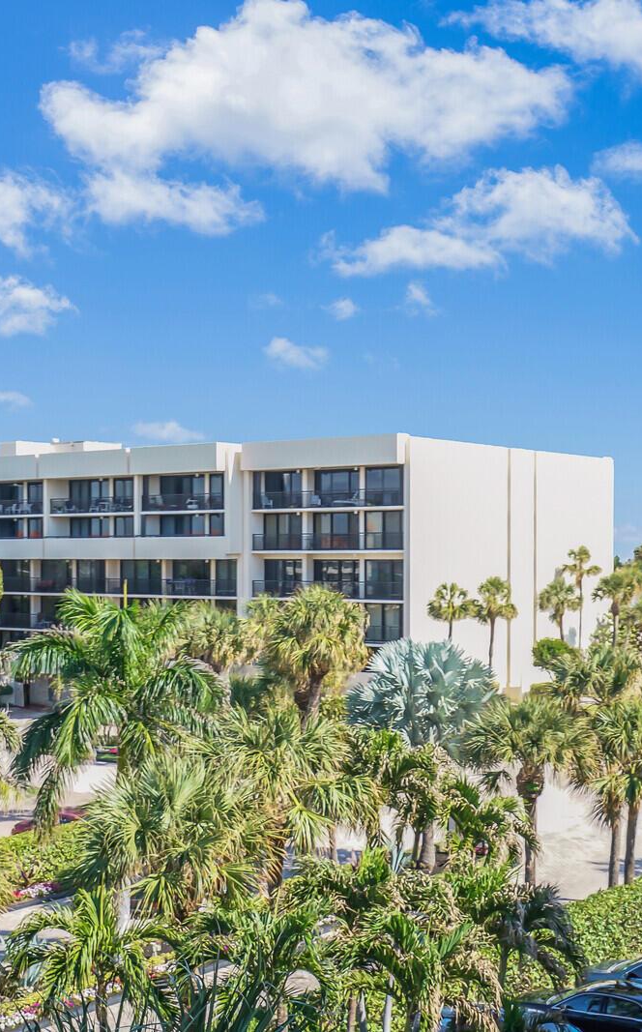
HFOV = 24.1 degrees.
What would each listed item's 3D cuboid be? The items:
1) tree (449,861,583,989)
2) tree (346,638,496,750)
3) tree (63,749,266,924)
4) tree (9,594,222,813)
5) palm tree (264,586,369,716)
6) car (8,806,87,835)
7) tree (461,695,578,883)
[{"bbox_3d":[4.556,9.921,35.210,3.141,3.674,3.141,0,-2,7],"label":"tree"},{"bbox_3d":[3.544,8.325,52.816,5.190,8.023,5.190,0,-2,4],"label":"tree"},{"bbox_3d":[-3.948,9.085,38.736,4.860,6.040,4.860,0,-2,0],"label":"tree"},{"bbox_3d":[-5.579,7.112,40.799,5.670,10.120,5.670,0,-2,0],"label":"tree"},{"bbox_3d":[-0.195,7.460,53.794,3.860,10.030,3.860,0,-2,0],"label":"palm tree"},{"bbox_3d":[-9.650,11.966,57.655,1.840,1.470,4.700,-1,-2,40],"label":"car"},{"bbox_3d":[6.441,8.996,47.744,3.860,6.580,3.860,0,-2,0],"label":"tree"}]

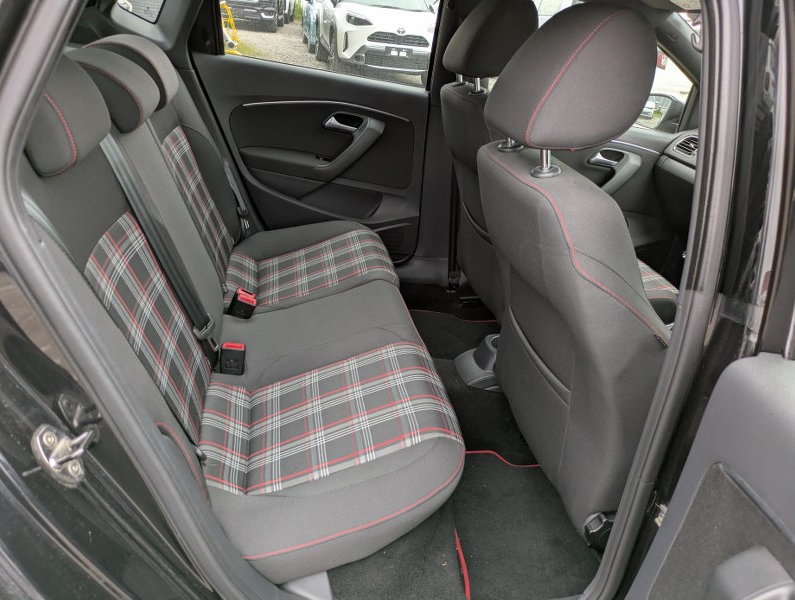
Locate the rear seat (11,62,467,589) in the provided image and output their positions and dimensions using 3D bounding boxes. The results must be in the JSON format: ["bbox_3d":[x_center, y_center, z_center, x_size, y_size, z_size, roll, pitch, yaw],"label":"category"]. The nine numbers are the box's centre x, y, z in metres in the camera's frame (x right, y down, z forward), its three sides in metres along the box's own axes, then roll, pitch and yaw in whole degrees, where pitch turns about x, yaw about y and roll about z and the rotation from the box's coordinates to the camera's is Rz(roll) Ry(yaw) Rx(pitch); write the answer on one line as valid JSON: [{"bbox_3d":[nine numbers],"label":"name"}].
[{"bbox_3d":[-0.308,-0.132,1.358,0.780,0.860,1.310,-1,30,-12],"label":"rear seat"}]

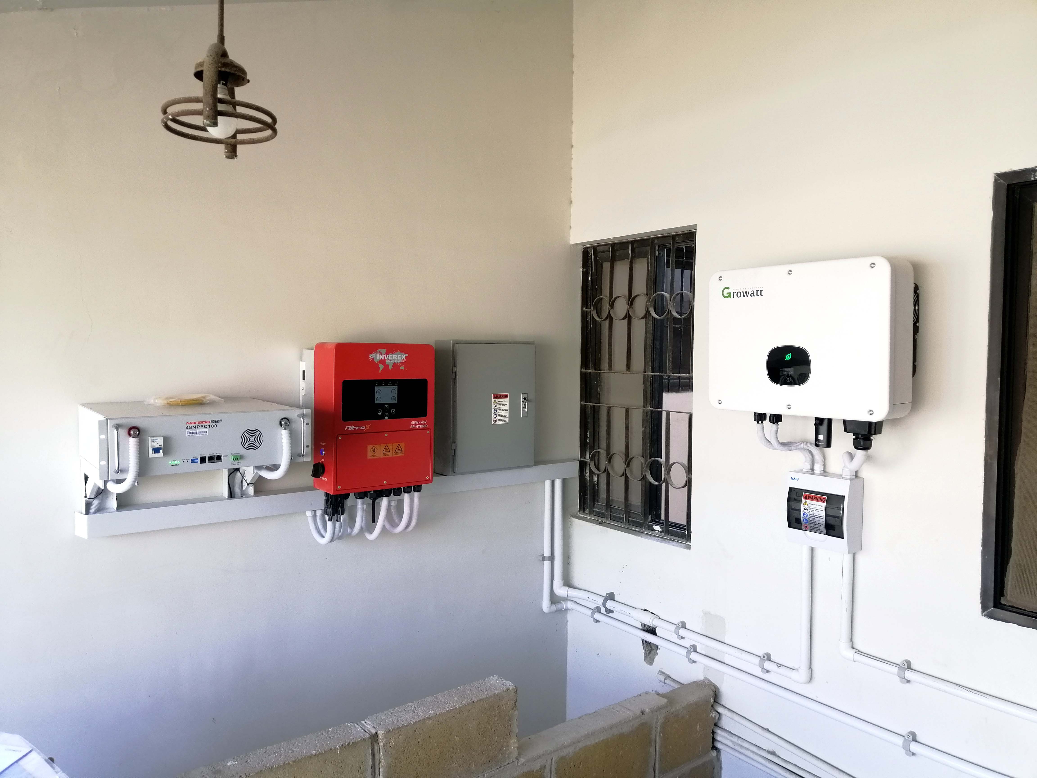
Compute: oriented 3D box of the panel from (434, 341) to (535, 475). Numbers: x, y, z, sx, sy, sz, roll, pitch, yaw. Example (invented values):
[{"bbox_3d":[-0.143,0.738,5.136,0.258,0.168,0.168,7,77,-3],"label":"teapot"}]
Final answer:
[{"bbox_3d":[-0.121,0.060,2.763,0.354,0.454,0.145,-2,3,-37],"label":"panel"}]

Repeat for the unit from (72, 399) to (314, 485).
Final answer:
[{"bbox_3d":[-0.840,0.119,2.004,0.483,0.134,0.420,-2,3,-37],"label":"unit"}]

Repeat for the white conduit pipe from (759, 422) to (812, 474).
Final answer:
[{"bbox_3d":[0.759,0.168,2.237,0.177,0.149,0.068,-2,3,-37],"label":"white conduit pipe"}]

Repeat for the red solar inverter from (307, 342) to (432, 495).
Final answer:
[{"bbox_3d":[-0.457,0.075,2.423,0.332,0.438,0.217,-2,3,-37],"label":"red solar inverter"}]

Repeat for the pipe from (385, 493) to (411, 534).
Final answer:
[{"bbox_3d":[-0.395,0.392,2.516,0.048,0.131,0.170,-2,3,-37],"label":"pipe"}]

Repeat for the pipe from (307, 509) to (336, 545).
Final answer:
[{"bbox_3d":[-0.598,0.417,2.356,0.040,0.092,0.170,-2,3,-37],"label":"pipe"}]

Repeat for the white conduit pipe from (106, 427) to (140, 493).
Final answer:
[{"bbox_3d":[-0.883,0.158,1.742,0.049,0.148,0.115,-2,3,-37],"label":"white conduit pipe"}]

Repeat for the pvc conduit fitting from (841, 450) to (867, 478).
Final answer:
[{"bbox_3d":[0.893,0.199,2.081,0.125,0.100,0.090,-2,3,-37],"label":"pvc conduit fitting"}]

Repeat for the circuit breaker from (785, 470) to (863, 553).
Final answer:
[{"bbox_3d":[0.857,0.343,2.195,0.085,0.201,0.188,-2,3,-37],"label":"circuit breaker"}]

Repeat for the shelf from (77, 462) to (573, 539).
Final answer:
[{"bbox_3d":[-0.467,0.338,2.562,1.732,0.066,0.072,-2,3,-37],"label":"shelf"}]

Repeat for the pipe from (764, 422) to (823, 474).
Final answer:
[{"bbox_3d":[0.783,0.171,2.205,0.177,0.149,0.068,-2,3,-37],"label":"pipe"}]

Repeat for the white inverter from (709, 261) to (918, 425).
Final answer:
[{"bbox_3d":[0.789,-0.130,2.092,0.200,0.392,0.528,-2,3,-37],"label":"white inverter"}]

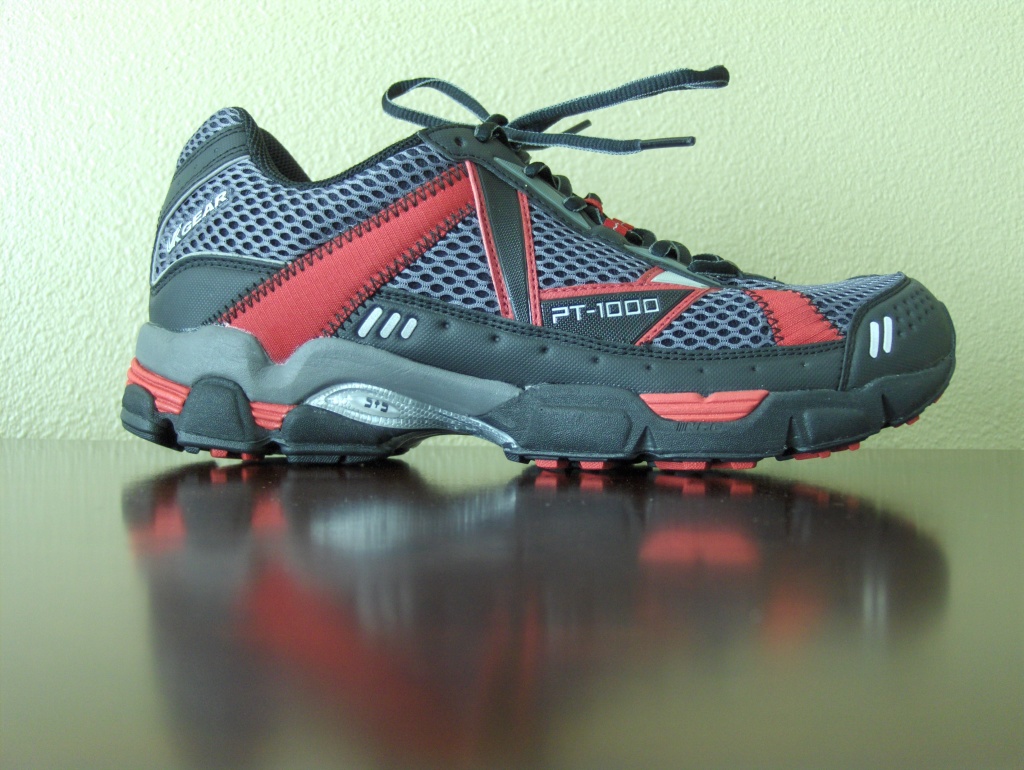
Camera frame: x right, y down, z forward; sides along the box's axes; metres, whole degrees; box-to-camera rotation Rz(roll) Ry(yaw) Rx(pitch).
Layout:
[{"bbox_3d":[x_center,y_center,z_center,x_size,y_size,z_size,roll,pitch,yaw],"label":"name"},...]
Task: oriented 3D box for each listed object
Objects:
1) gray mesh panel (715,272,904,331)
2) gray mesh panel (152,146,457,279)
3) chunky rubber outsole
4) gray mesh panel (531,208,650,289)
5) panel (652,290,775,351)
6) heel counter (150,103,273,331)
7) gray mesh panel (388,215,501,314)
[{"bbox_3d":[0.103,-0.029,0.357,0.065,0.022,0.055,1,1,0],"label":"gray mesh panel"},{"bbox_3d":[-0.071,-0.058,0.348,0.105,0.047,0.032,1,1,6],"label":"gray mesh panel"},{"bbox_3d":[0.009,0.003,0.374,0.298,0.049,0.108,1,1,0],"label":"chunky rubber outsole"},{"bbox_3d":[0.025,-0.045,0.344,0.040,0.027,0.020,1,1,0],"label":"gray mesh panel"},{"bbox_3d":[0.065,-0.021,0.334,0.039,0.020,0.018,1,1,0],"label":"panel"},{"bbox_3d":[-0.103,-0.059,0.370,0.053,0.078,0.069,1,1,0],"label":"heel counter"},{"bbox_3d":[-0.022,-0.040,0.338,0.037,0.033,0.013,1,1,0],"label":"gray mesh panel"}]

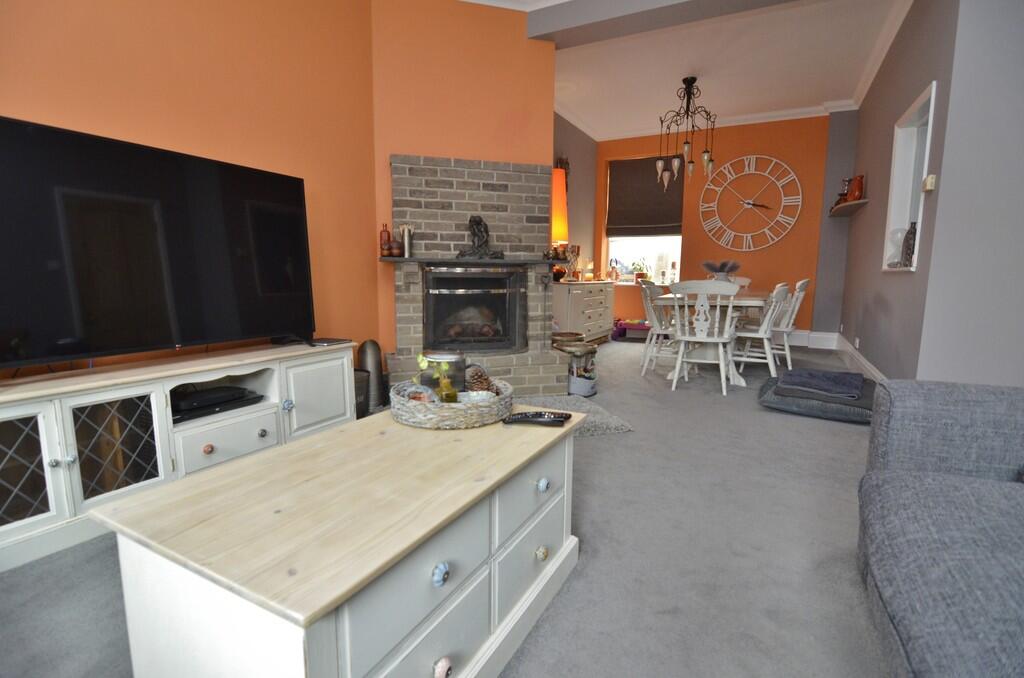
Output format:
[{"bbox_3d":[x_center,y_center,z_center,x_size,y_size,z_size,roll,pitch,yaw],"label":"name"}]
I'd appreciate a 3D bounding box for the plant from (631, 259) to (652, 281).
[{"bbox_3d":[2.054,-1.086,7.257,0.300,0.395,0.270,4,9,30],"label":"plant"}]

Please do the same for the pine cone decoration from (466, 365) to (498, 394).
[{"bbox_3d":[-0.094,0.134,1.451,0.100,0.100,0.100,-1,8,-8],"label":"pine cone decoration"}]

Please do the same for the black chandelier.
[{"bbox_3d":[1.881,-2.209,4.883,0.577,1.157,0.577,4,9,30],"label":"black chandelier"}]

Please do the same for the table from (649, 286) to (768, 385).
[{"bbox_3d":[2.007,-0.042,4.450,0.870,0.730,1.600,4,9,30],"label":"table"}]

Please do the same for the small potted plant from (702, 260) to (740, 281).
[{"bbox_3d":[2.014,-0.582,4.399,0.340,0.353,0.310,4,9,30],"label":"small potted plant"}]

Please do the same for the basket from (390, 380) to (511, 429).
[{"bbox_3d":[-0.190,0.188,1.417,0.375,0.080,0.350,-1,8,-8],"label":"basket"}]

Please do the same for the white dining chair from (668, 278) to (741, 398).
[{"bbox_3d":[1.578,-0.027,3.712,0.490,0.890,0.540,4,8,25],"label":"white dining chair"}]

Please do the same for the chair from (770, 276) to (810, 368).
[{"bbox_3d":[2.667,-0.152,4.685,0.540,0.890,0.480,2,8,14],"label":"chair"}]

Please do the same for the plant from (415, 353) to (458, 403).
[{"bbox_3d":[-0.228,0.133,1.382,0.130,0.187,0.100,-1,8,-8],"label":"plant"}]

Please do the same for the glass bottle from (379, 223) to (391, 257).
[{"bbox_3d":[-0.868,-0.676,3.100,0.065,0.230,0.065,-2,8,-15],"label":"glass bottle"}]

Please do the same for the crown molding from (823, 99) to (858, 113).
[{"bbox_3d":[4.066,-2.867,5.611,0.400,0.110,0.120,4,9,30],"label":"crown molding"}]

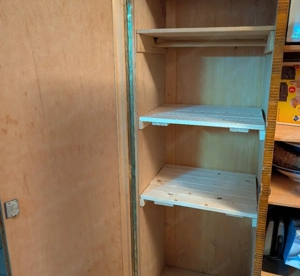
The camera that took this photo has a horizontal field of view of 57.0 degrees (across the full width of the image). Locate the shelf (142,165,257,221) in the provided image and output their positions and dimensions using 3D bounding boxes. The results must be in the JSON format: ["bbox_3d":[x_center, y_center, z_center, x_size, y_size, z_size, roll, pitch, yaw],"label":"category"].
[{"bbox_3d":[0.271,0.259,1.420,0.518,0.036,0.426,4,15,19],"label":"shelf"}]

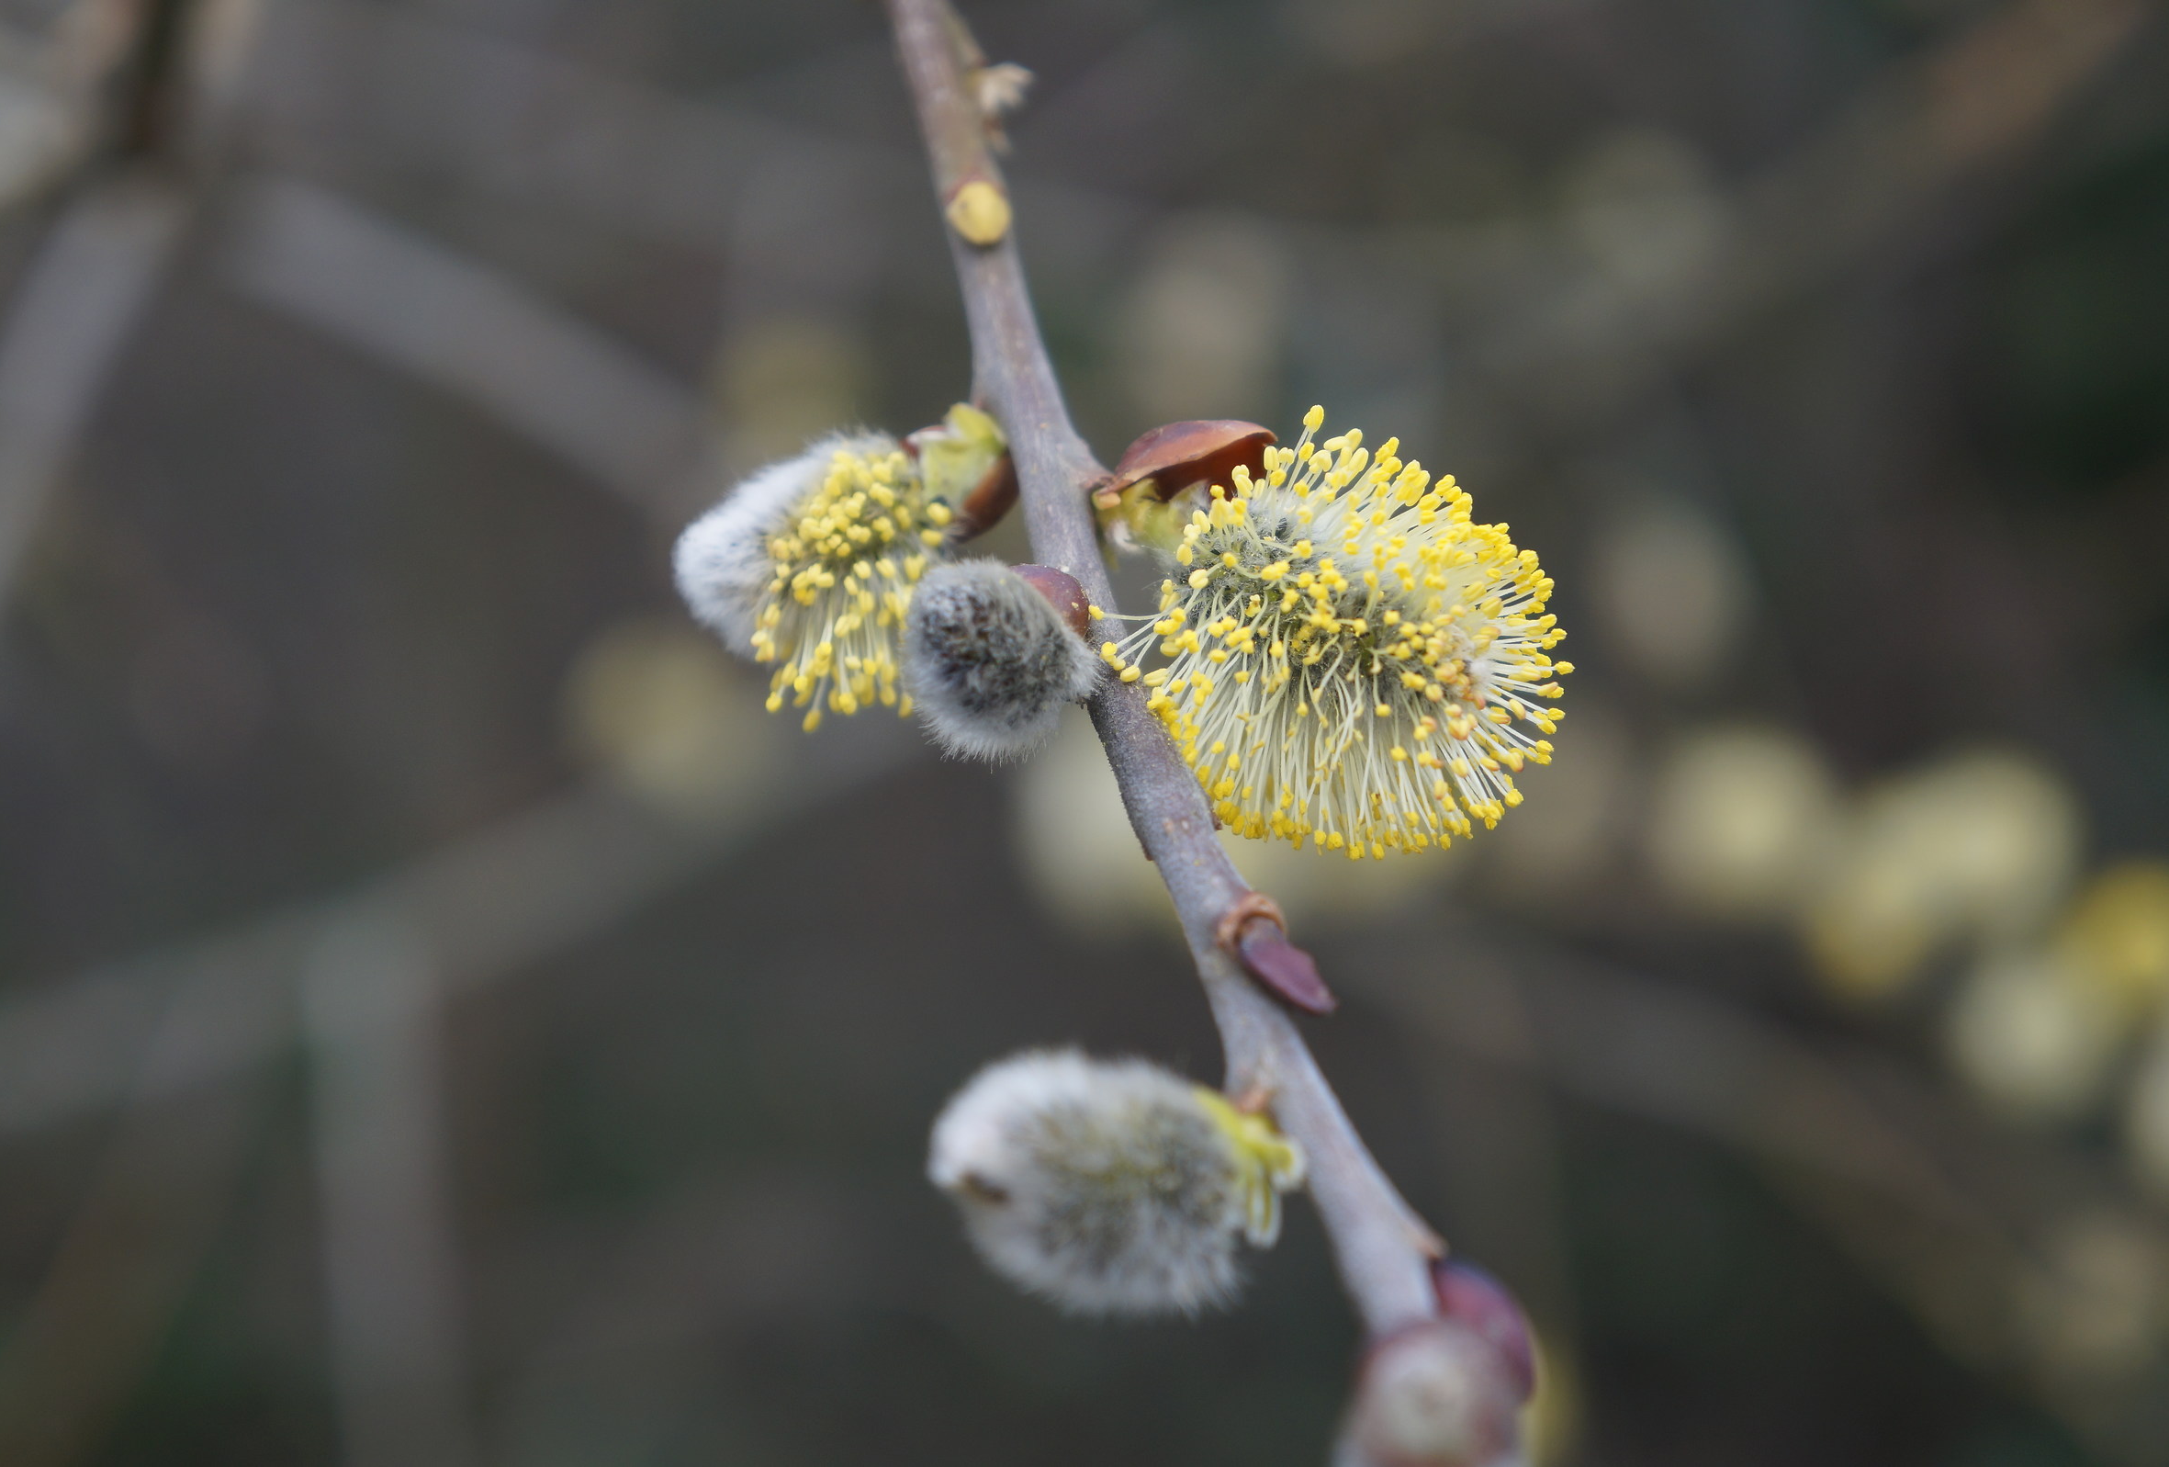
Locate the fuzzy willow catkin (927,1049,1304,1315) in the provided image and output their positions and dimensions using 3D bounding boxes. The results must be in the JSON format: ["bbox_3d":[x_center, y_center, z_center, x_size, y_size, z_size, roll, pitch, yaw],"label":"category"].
[{"bbox_3d":[0.002,0.026,0.287,0.021,0.014,0.014,6,0,-18],"label":"fuzzy willow catkin"}]

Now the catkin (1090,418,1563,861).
[{"bbox_3d":[0.014,-0.006,0.300,0.029,0.024,0.024,26,0,12],"label":"catkin"}]

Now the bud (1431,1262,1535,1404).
[{"bbox_3d":[0.022,0.034,0.280,0.006,0.009,0.006,-29,-18,0],"label":"bud"}]

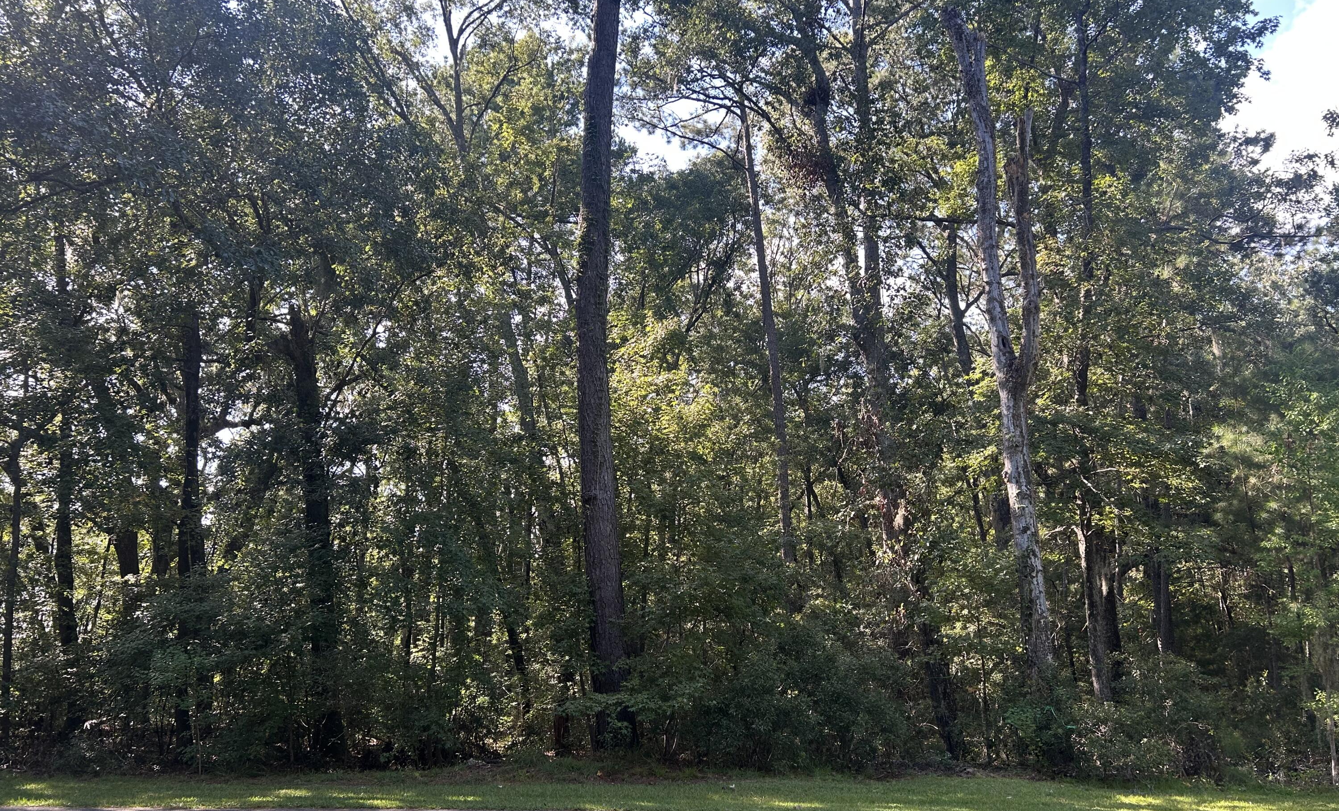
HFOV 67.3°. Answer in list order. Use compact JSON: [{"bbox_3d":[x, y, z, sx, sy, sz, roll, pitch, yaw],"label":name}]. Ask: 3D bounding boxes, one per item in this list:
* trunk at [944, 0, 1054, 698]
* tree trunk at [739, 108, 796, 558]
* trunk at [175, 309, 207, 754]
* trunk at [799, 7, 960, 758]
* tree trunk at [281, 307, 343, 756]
[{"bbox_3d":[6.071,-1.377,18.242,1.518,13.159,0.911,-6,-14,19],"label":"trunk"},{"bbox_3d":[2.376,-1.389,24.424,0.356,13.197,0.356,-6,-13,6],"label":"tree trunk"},{"bbox_3d":[-8.120,1.950,17.045,0.390,7.540,0.351,0,-14,-25],"label":"trunk"},{"bbox_3d":[3.543,-0.963,17.443,0.998,13.512,0.699,-9,-13,12],"label":"trunk"},{"bbox_3d":[-5.775,1.880,16.226,0.506,7.408,0.456,-3,-14,-20],"label":"tree trunk"}]

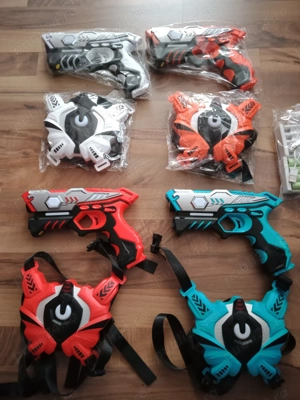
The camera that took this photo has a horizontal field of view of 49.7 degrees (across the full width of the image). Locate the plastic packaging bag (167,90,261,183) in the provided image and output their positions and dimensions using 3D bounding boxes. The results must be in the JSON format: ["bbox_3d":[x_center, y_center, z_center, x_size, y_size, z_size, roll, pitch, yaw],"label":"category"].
[{"bbox_3d":[0.120,-0.129,0.632,0.175,0.055,0.198,1,74,1],"label":"plastic packaging bag"}]

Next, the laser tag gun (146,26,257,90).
[{"bbox_3d":[0.107,-0.308,0.689,0.225,0.050,0.173,1,74,1],"label":"laser tag gun"}]

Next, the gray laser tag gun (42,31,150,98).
[{"bbox_3d":[-0.111,-0.291,0.689,0.217,0.050,0.169,2,74,2],"label":"gray laser tag gun"}]

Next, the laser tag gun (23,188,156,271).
[{"bbox_3d":[-0.109,0.051,0.587,0.227,0.046,0.152,-3,73,0],"label":"laser tag gun"}]

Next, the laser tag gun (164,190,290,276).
[{"bbox_3d":[0.139,0.053,0.583,0.226,0.045,0.153,0,74,1],"label":"laser tag gun"}]

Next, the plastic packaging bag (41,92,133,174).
[{"bbox_3d":[-0.121,-0.139,0.641,0.172,0.055,0.177,2,74,2],"label":"plastic packaging bag"}]

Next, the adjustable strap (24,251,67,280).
[{"bbox_3d":[-0.185,0.116,0.575,0.070,0.040,0.052,0,73,1],"label":"adjustable strap"}]

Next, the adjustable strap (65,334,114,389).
[{"bbox_3d":[-0.099,0.264,0.532,0.078,0.035,0.080,0,73,1],"label":"adjustable strap"}]

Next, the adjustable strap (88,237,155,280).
[{"bbox_3d":[-0.049,0.104,0.581,0.120,0.030,0.071,0,73,1],"label":"adjustable strap"}]

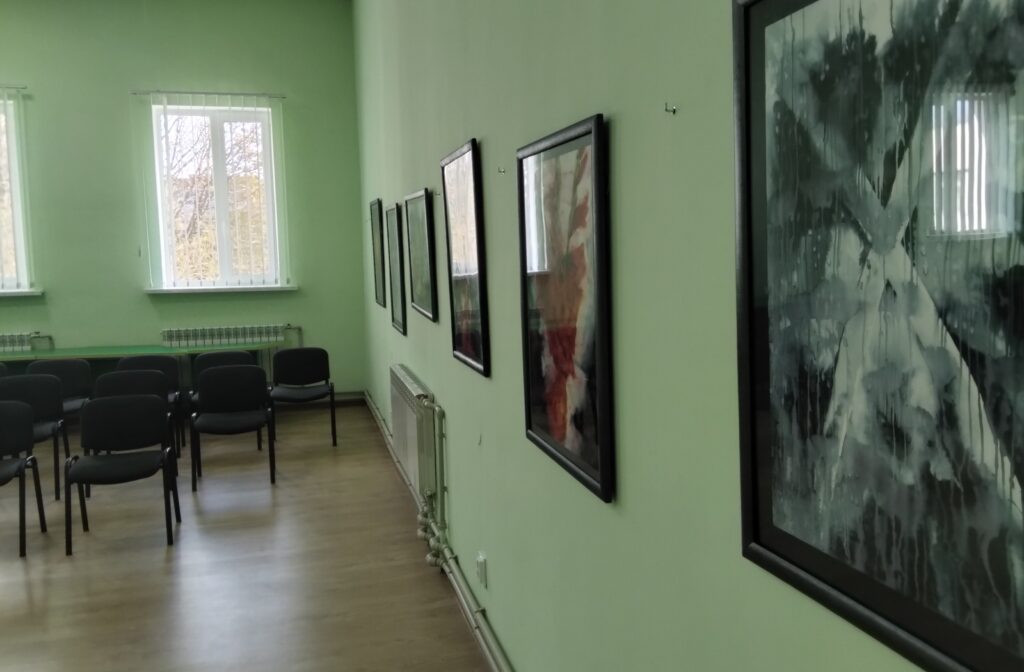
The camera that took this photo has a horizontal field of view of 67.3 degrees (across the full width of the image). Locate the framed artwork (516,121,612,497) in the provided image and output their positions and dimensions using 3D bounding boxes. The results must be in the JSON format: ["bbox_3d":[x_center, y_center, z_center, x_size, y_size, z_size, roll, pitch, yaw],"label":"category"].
[{"bbox_3d":[0.121,-0.079,1.939,0.030,0.825,0.630,-3,6,-15],"label":"framed artwork"}]

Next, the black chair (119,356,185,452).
[{"bbox_3d":[-2.958,0.563,6.207,0.530,0.790,0.550,-3,6,-16],"label":"black chair"}]

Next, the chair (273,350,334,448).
[{"bbox_3d":[-1.762,0.507,6.478,0.530,0.790,0.550,-3,6,-12],"label":"chair"}]

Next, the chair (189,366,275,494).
[{"bbox_3d":[-1.972,0.622,5.450,0.530,0.790,0.550,-3,6,-16],"label":"chair"}]

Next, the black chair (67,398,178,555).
[{"bbox_3d":[-2.201,0.744,4.356,0.530,0.790,0.550,-3,6,-15],"label":"black chair"}]

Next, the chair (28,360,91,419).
[{"bbox_3d":[-3.584,0.594,6.044,0.530,0.790,0.550,-3,6,-13],"label":"chair"}]

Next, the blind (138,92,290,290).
[{"bbox_3d":[-2.868,-1.405,7.590,1.200,1.820,0.150,-3,6,-15],"label":"blind"}]

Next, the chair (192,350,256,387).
[{"bbox_3d":[-2.376,0.531,6.383,0.530,0.790,0.550,-3,6,-17],"label":"chair"}]

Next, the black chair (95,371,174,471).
[{"bbox_3d":[-2.637,0.648,5.341,0.530,0.790,0.550,-3,6,-17],"label":"black chair"}]

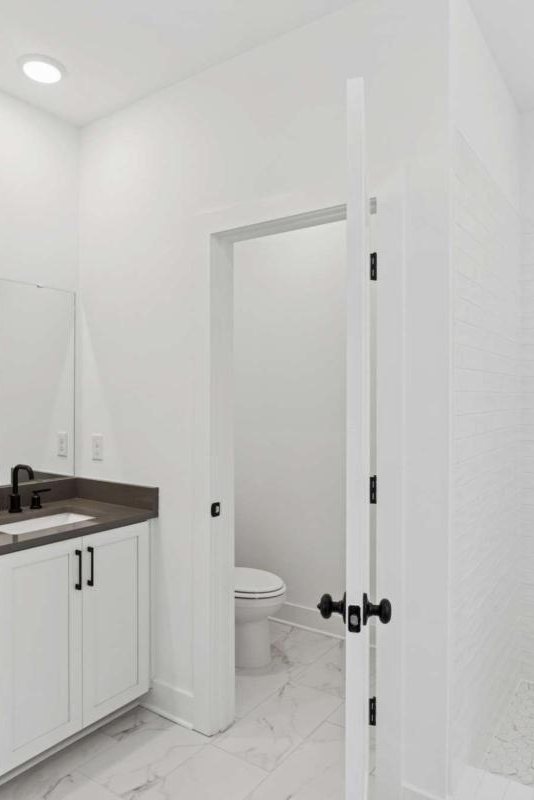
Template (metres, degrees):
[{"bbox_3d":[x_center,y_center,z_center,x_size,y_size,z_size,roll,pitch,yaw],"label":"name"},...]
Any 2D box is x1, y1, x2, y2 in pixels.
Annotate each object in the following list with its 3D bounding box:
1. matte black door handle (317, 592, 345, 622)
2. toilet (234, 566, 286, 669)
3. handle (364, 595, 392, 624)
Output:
[{"bbox_3d":[0.147,0.458,1.180,0.067,0.068,0.068,0,0,12],"label":"matte black door handle"},{"bbox_3d":[-0.223,1.001,2.916,0.740,0.750,0.420,0,0,35],"label":"toilet"},{"bbox_3d":[0.243,0.458,1.159,0.060,0.068,0.068,0,0,12],"label":"handle"}]

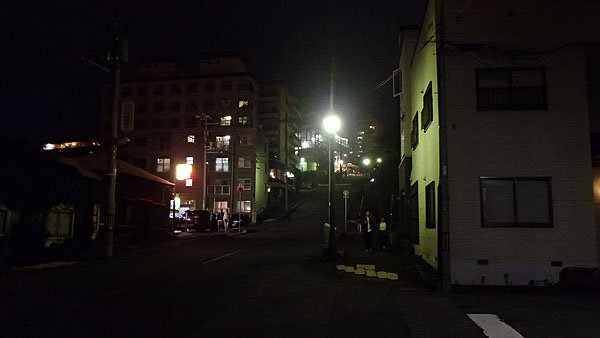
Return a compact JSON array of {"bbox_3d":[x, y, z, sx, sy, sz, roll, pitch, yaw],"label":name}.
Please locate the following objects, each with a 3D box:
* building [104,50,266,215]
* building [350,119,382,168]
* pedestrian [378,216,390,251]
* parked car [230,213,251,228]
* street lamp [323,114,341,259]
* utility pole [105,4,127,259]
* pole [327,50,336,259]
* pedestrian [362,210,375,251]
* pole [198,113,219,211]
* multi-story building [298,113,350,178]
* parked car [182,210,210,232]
[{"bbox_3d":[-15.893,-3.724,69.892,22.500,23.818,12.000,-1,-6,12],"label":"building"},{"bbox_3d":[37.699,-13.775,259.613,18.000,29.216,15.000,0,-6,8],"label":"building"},{"bbox_3d":[3.720,2.844,19.619,0.480,1.470,0.320,1,-6,-3],"label":"pedestrian"},{"bbox_3d":[-5.724,4.998,42.511,1.700,1.497,4.200,1,-6,-2],"label":"parked car"},{"bbox_3d":[1.111,0.612,15.716,0.550,5.083,0.550,-1,-6,11],"label":"street lamp"},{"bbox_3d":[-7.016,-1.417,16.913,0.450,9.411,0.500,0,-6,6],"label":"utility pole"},{"bbox_3d":[1.141,-0.591,16.035,0.320,7.581,0.320,0,-6,0],"label":"pole"},{"bbox_3d":[2.926,2.634,19.036,0.520,1.715,0.340,1,-6,-3],"label":"pedestrian"},{"bbox_3d":[-8.914,0.146,43.185,1.700,11.337,0.500,1,-6,-6],"label":"pole"},{"bbox_3d":[6.301,-5.273,120.845,11.000,16.412,11.000,-4,-7,40],"label":"multi-story building"},{"bbox_3d":[-8.448,4.284,36.550,1.700,1.751,4.200,1,-6,-3],"label":"parked car"}]

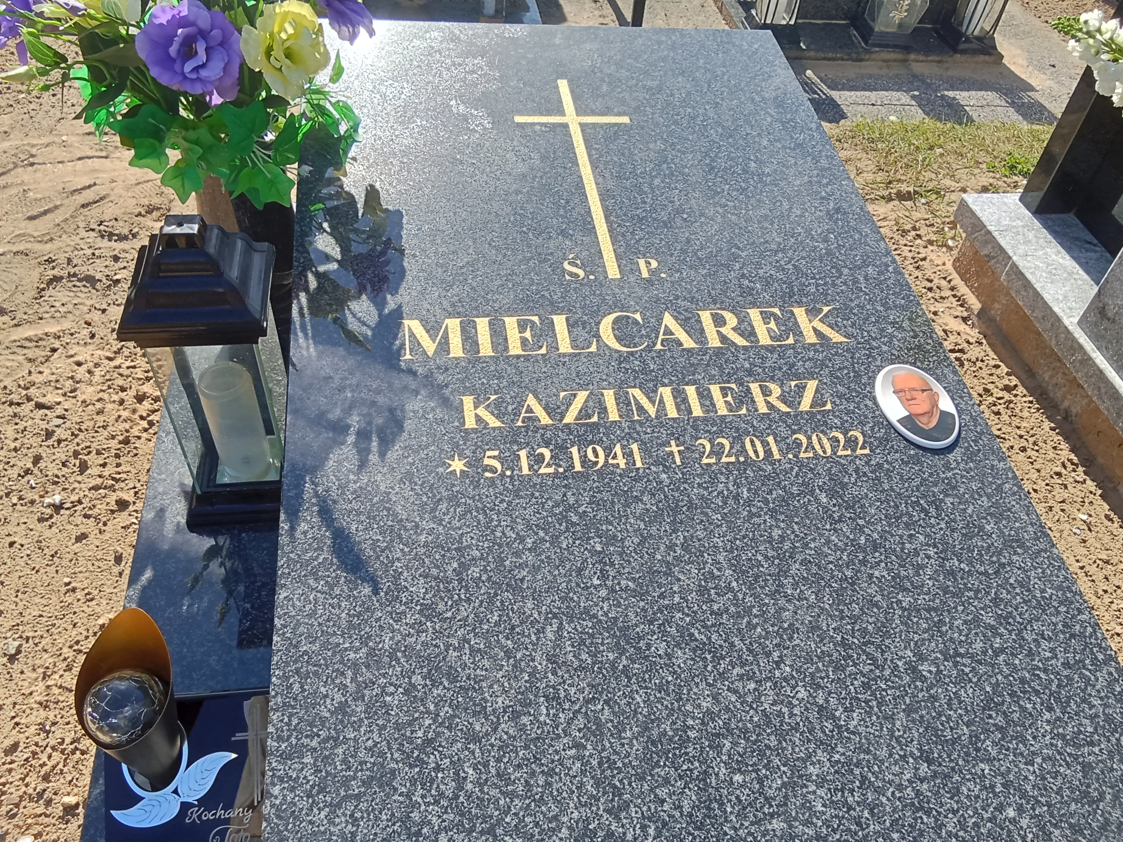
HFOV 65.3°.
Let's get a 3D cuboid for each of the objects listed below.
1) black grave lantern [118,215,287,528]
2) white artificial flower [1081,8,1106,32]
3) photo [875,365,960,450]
[{"bbox_3d":[-0.352,-0.054,0.915,0.134,0.363,0.134,-3,49,-9],"label":"black grave lantern"},{"bbox_3d":[0.875,-0.660,1.440,0.042,0.040,0.040,28,52,18],"label":"white artificial flower"},{"bbox_3d":[0.414,-0.020,1.015,0.088,0.011,0.122,-3,53,-9],"label":"photo"}]

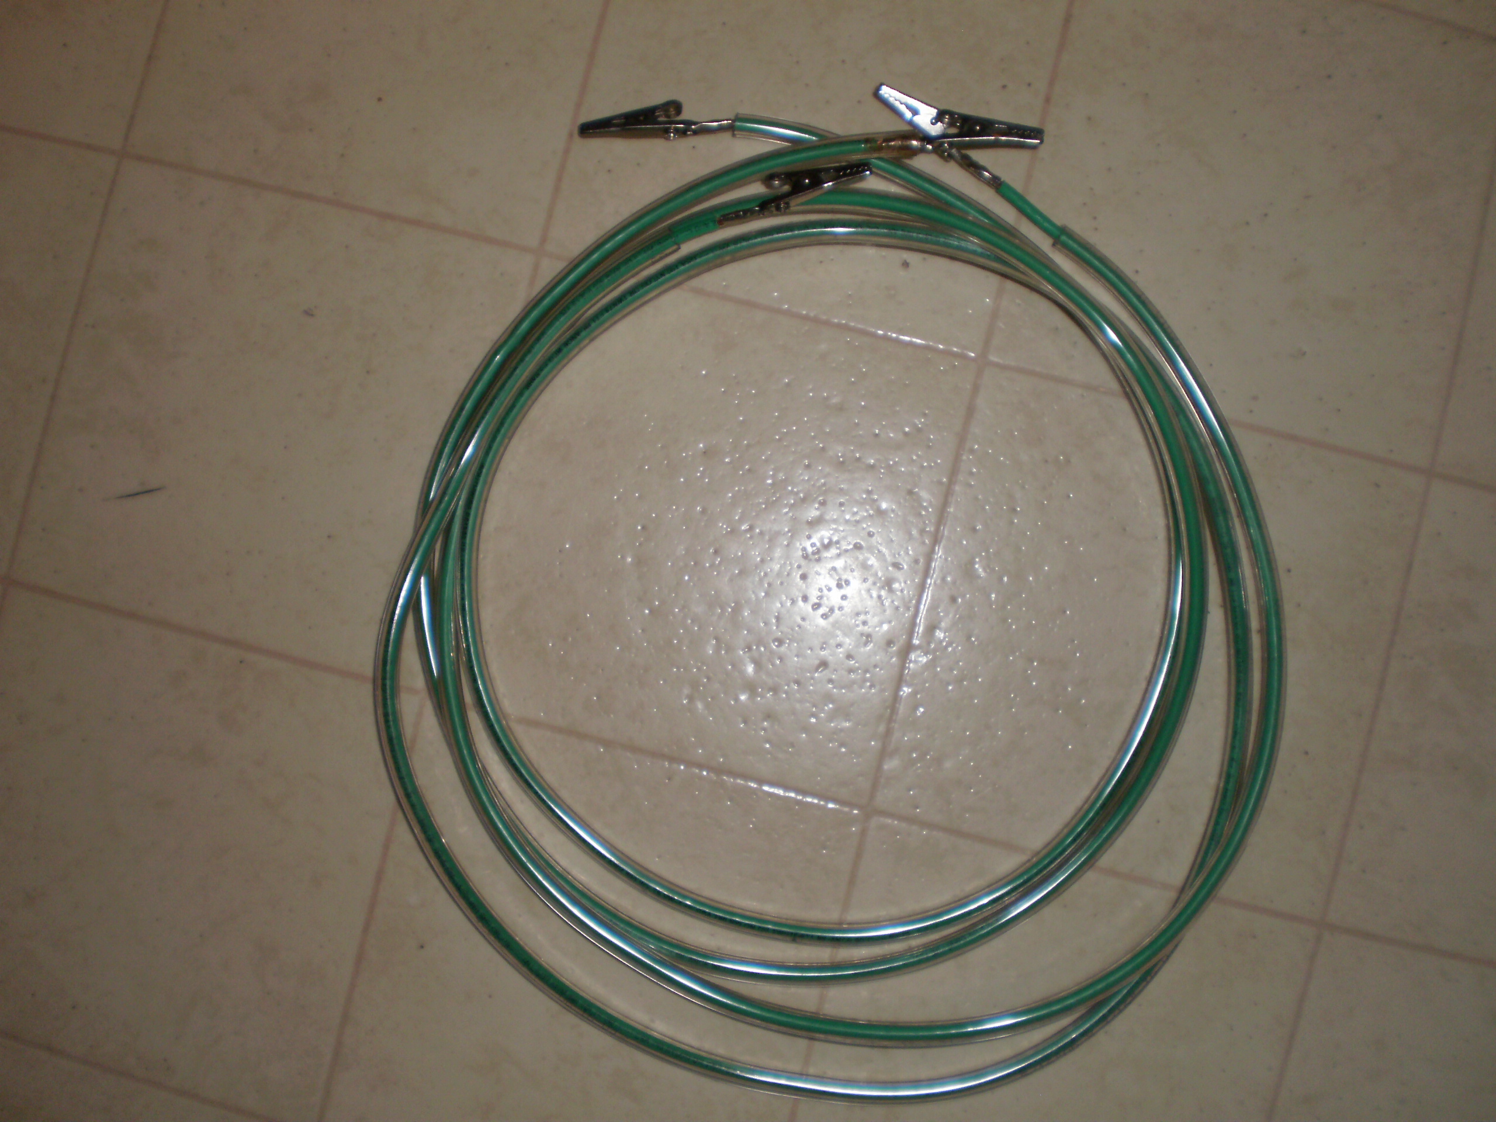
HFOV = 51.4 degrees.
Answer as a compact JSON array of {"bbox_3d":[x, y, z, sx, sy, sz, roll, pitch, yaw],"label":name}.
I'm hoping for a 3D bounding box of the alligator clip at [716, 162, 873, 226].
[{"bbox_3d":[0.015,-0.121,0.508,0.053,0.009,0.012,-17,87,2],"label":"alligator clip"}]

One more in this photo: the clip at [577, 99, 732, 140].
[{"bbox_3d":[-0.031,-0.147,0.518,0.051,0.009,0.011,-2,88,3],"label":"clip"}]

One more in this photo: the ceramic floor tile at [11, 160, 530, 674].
[{"bbox_3d":[-0.164,-0.049,0.542,0.151,0.008,0.151,14,89,3],"label":"ceramic floor tile"}]

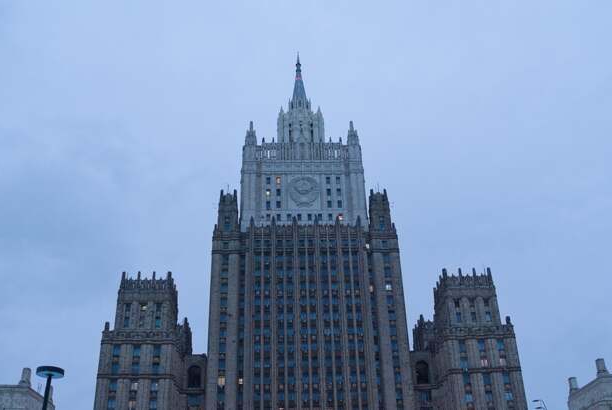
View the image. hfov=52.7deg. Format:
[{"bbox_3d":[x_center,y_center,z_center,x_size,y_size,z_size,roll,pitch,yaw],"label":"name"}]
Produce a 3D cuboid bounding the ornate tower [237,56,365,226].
[{"bbox_3d":[-1.890,-25.180,251.150,45.740,89.670,29.000,0,-25,-2],"label":"ornate tower"}]

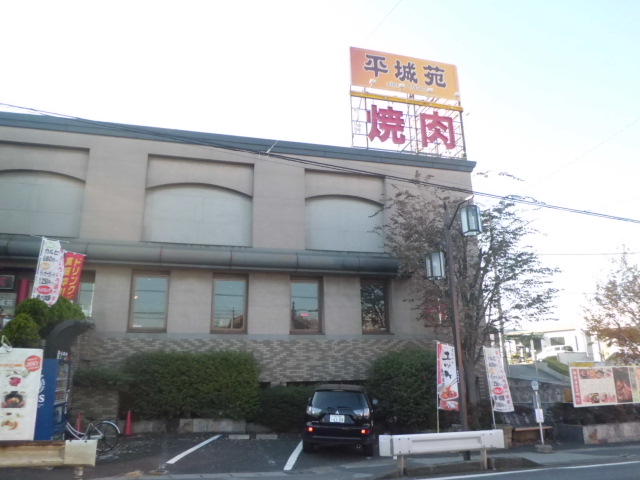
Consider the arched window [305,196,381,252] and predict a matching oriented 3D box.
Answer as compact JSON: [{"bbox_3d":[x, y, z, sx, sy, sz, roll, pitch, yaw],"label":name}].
[{"bbox_3d":[1.032,-0.650,19.160,3.250,2.300,0.200,3,-16,-13],"label":"arched window"}]

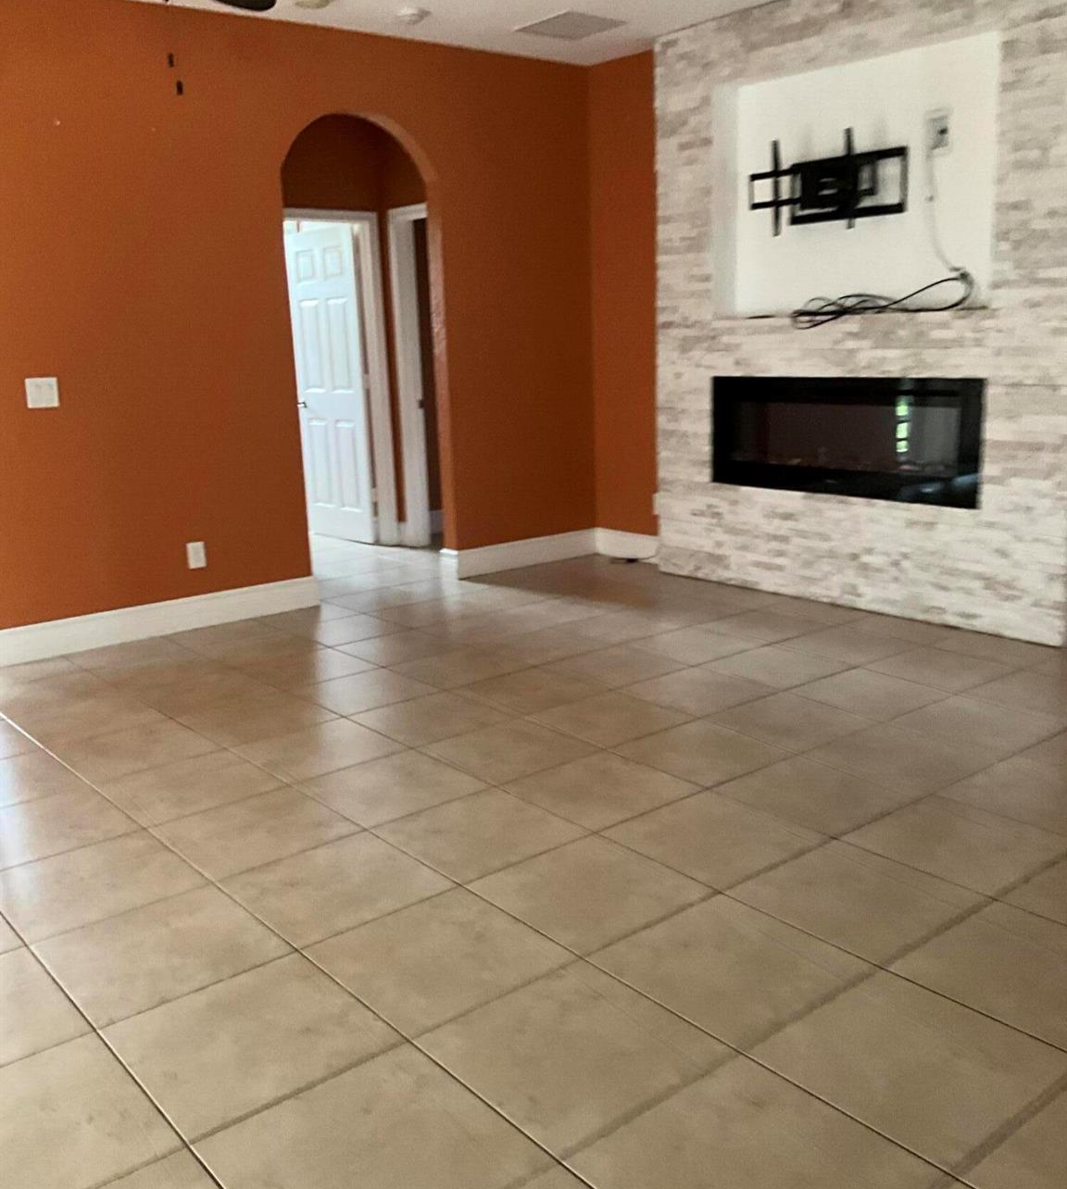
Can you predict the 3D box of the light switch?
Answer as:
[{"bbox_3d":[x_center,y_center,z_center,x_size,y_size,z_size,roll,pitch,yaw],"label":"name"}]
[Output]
[{"bbox_3d":[-2.094,-0.861,5.086,0.124,0.121,0.010,-12,16,-37],"label":"light switch"}]

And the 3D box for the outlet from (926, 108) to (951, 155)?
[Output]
[{"bbox_3d":[1.726,-1.976,5.093,0.027,0.181,0.121,-12,17,-37],"label":"outlet"}]

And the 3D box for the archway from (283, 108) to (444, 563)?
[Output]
[{"bbox_3d":[-0.835,-1.167,6.055,0.910,2.357,0.150,-12,17,-37],"label":"archway"}]

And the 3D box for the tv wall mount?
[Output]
[{"bbox_3d":[1.334,-1.901,5.490,0.166,0.445,0.795,-12,17,-37],"label":"tv wall mount"}]

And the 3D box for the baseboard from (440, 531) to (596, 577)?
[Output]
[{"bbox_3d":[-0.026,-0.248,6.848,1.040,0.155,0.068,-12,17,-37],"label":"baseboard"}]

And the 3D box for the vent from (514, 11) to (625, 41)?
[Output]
[{"bbox_3d":[0.181,-2.709,5.705,0.394,0.025,0.415,-12,17,-37],"label":"vent"}]

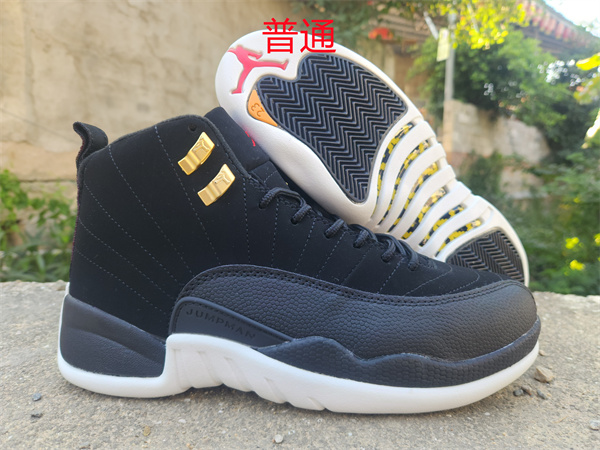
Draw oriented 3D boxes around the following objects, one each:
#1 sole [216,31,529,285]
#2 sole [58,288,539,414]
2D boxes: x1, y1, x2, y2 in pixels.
[{"bbox_3d":[0.058,-0.045,0.383,0.300,0.112,0.162,39,-1,-7],"label":"sole"},{"bbox_3d":[-0.001,0.067,0.264,0.300,0.060,0.110,0,6,0],"label":"sole"}]

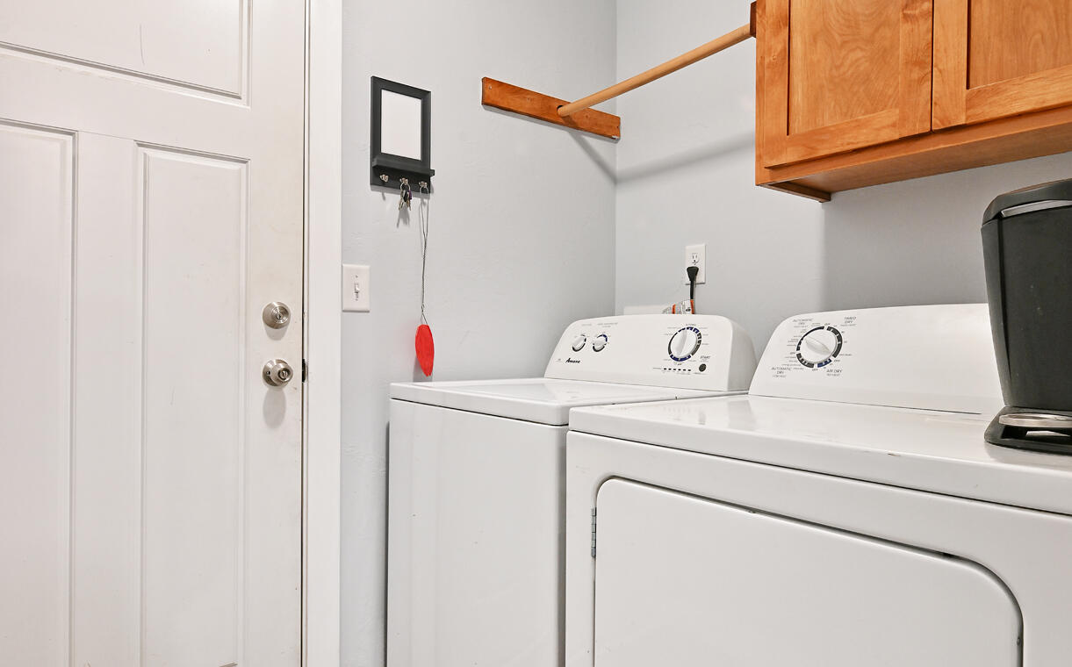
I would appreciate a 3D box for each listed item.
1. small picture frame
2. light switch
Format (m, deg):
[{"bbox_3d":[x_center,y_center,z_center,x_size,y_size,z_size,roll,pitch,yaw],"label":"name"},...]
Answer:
[{"bbox_3d":[-0.352,-0.522,1.660,0.166,0.281,0.040,0,0,-37],"label":"small picture frame"},{"bbox_3d":[-0.456,-0.117,1.597,0.070,0.115,0.018,0,0,-37],"label":"light switch"}]

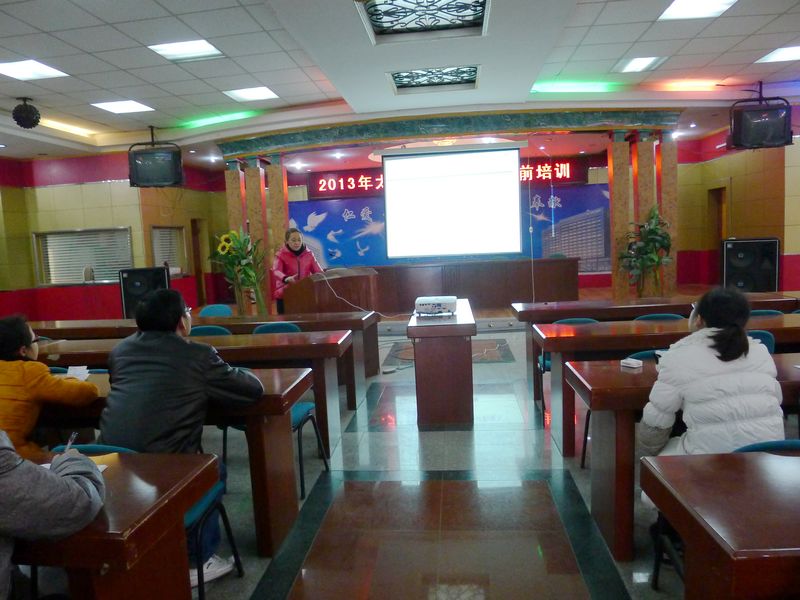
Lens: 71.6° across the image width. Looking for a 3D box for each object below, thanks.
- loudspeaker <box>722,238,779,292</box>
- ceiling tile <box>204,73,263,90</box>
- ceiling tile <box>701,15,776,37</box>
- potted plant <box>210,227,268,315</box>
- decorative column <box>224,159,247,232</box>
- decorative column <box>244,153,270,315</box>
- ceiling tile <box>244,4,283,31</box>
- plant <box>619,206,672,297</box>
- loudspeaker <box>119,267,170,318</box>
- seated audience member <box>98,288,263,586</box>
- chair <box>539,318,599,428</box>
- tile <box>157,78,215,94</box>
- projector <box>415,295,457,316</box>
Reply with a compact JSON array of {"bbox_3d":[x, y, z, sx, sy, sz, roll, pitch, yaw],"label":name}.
[{"bbox_3d":[5.254,-0.464,8.355,0.760,0.900,0.500,0,7,26],"label":"loudspeaker"},{"bbox_3d":[-2.054,-2.687,6.878,0.600,0.020,0.590,-2,6,6],"label":"ceiling tile"},{"bbox_3d":[3.465,-2.814,5.716,0.600,0.020,0.590,-2,6,6],"label":"ceiling tile"},{"bbox_3d":[-2.526,-0.385,8.814,0.880,1.500,0.720,-2,7,6],"label":"potted plant"},{"bbox_3d":[-2.800,-1.072,9.632,0.250,2.653,0.250,-2,7,6],"label":"decorative column"},{"bbox_3d":[-2.416,-1.059,9.440,0.250,2.629,0.250,-2,7,6],"label":"decorative column"},{"bbox_3d":[-1.173,-2.450,4.886,0.206,0.020,0.600,-2,7,6],"label":"ceiling tile"},{"bbox_3d":[3.397,-0.504,7.676,0.700,1.550,0.660,-2,6,6],"label":"plant"},{"bbox_3d":[-4.175,-0.126,9.155,0.700,0.810,0.480,-4,6,-12],"label":"loudspeaker"},{"bbox_3d":[-0.880,0.577,2.309,0.640,1.260,0.660,-2,6,12],"label":"seated audience member"},{"bbox_3d":[1.274,0.505,4.129,0.450,0.790,0.520,-2,6,6],"label":"chair"},{"bbox_3d":[-2.611,-2.621,6.845,0.600,0.020,0.600,-2,6,6],"label":"tile"},{"bbox_3d":[0.299,0.053,4.562,0.320,0.110,0.250,-2,7,6],"label":"projector"}]

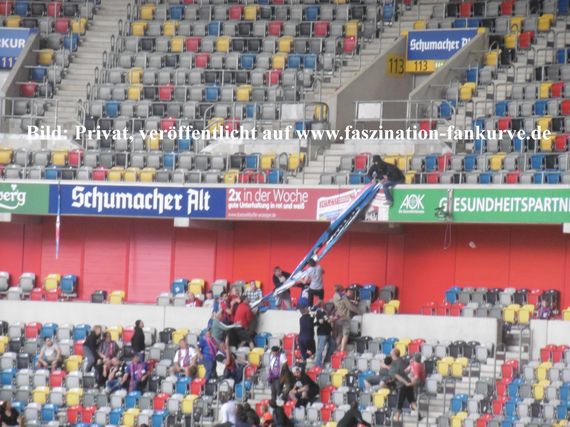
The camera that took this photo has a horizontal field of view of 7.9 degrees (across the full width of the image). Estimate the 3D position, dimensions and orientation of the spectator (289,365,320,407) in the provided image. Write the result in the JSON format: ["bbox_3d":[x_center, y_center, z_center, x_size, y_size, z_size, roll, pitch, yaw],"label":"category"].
[{"bbox_3d":[0.486,4.314,102.600,0.700,1.150,0.800,2,-2,22],"label":"spectator"}]

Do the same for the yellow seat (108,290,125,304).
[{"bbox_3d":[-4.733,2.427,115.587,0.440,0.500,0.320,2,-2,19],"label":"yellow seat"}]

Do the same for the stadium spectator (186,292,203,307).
[{"bbox_3d":[-2.419,2.580,110.000,0.520,0.950,0.650,2,-1,25],"label":"stadium spectator"}]

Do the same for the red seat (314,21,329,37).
[{"bbox_3d":[1.029,-5.215,116.000,0.420,0.480,0.300,1,2,32],"label":"red seat"}]

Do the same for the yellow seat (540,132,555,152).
[{"bbox_3d":[6.675,-1.789,104.000,0.250,0.490,0.430,4,-2,-39],"label":"yellow seat"}]

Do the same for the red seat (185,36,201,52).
[{"bbox_3d":[-2.689,-4.903,119.600,0.440,0.480,0.320,1,-2,28],"label":"red seat"}]

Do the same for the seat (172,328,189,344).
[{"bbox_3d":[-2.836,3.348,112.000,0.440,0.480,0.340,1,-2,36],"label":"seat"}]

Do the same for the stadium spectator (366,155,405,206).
[{"bbox_3d":[2.745,-0.901,112.384,0.980,1.390,0.620,2,-2,-8],"label":"stadium spectator"}]

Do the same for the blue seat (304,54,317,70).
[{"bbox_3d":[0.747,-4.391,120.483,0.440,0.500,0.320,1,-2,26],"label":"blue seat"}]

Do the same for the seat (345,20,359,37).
[{"bbox_3d":[1.875,-5.215,116.000,0.440,0.470,0.320,1,-2,33],"label":"seat"}]

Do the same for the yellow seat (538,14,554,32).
[{"bbox_3d":[7.156,-5.199,112.600,0.420,0.480,0.300,2,3,41],"label":"yellow seat"}]

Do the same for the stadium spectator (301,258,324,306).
[{"bbox_3d":[0.751,2.070,108.500,0.550,1.750,0.500,2,-1,-12],"label":"stadium spectator"}]

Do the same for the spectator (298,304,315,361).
[{"bbox_3d":[0.560,3.230,107.200,0.500,1.720,0.450,2,-1,15],"label":"spectator"}]

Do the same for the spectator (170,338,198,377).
[{"bbox_3d":[-2.589,3.846,105.500,0.600,1.270,0.780,1,2,22],"label":"spectator"}]

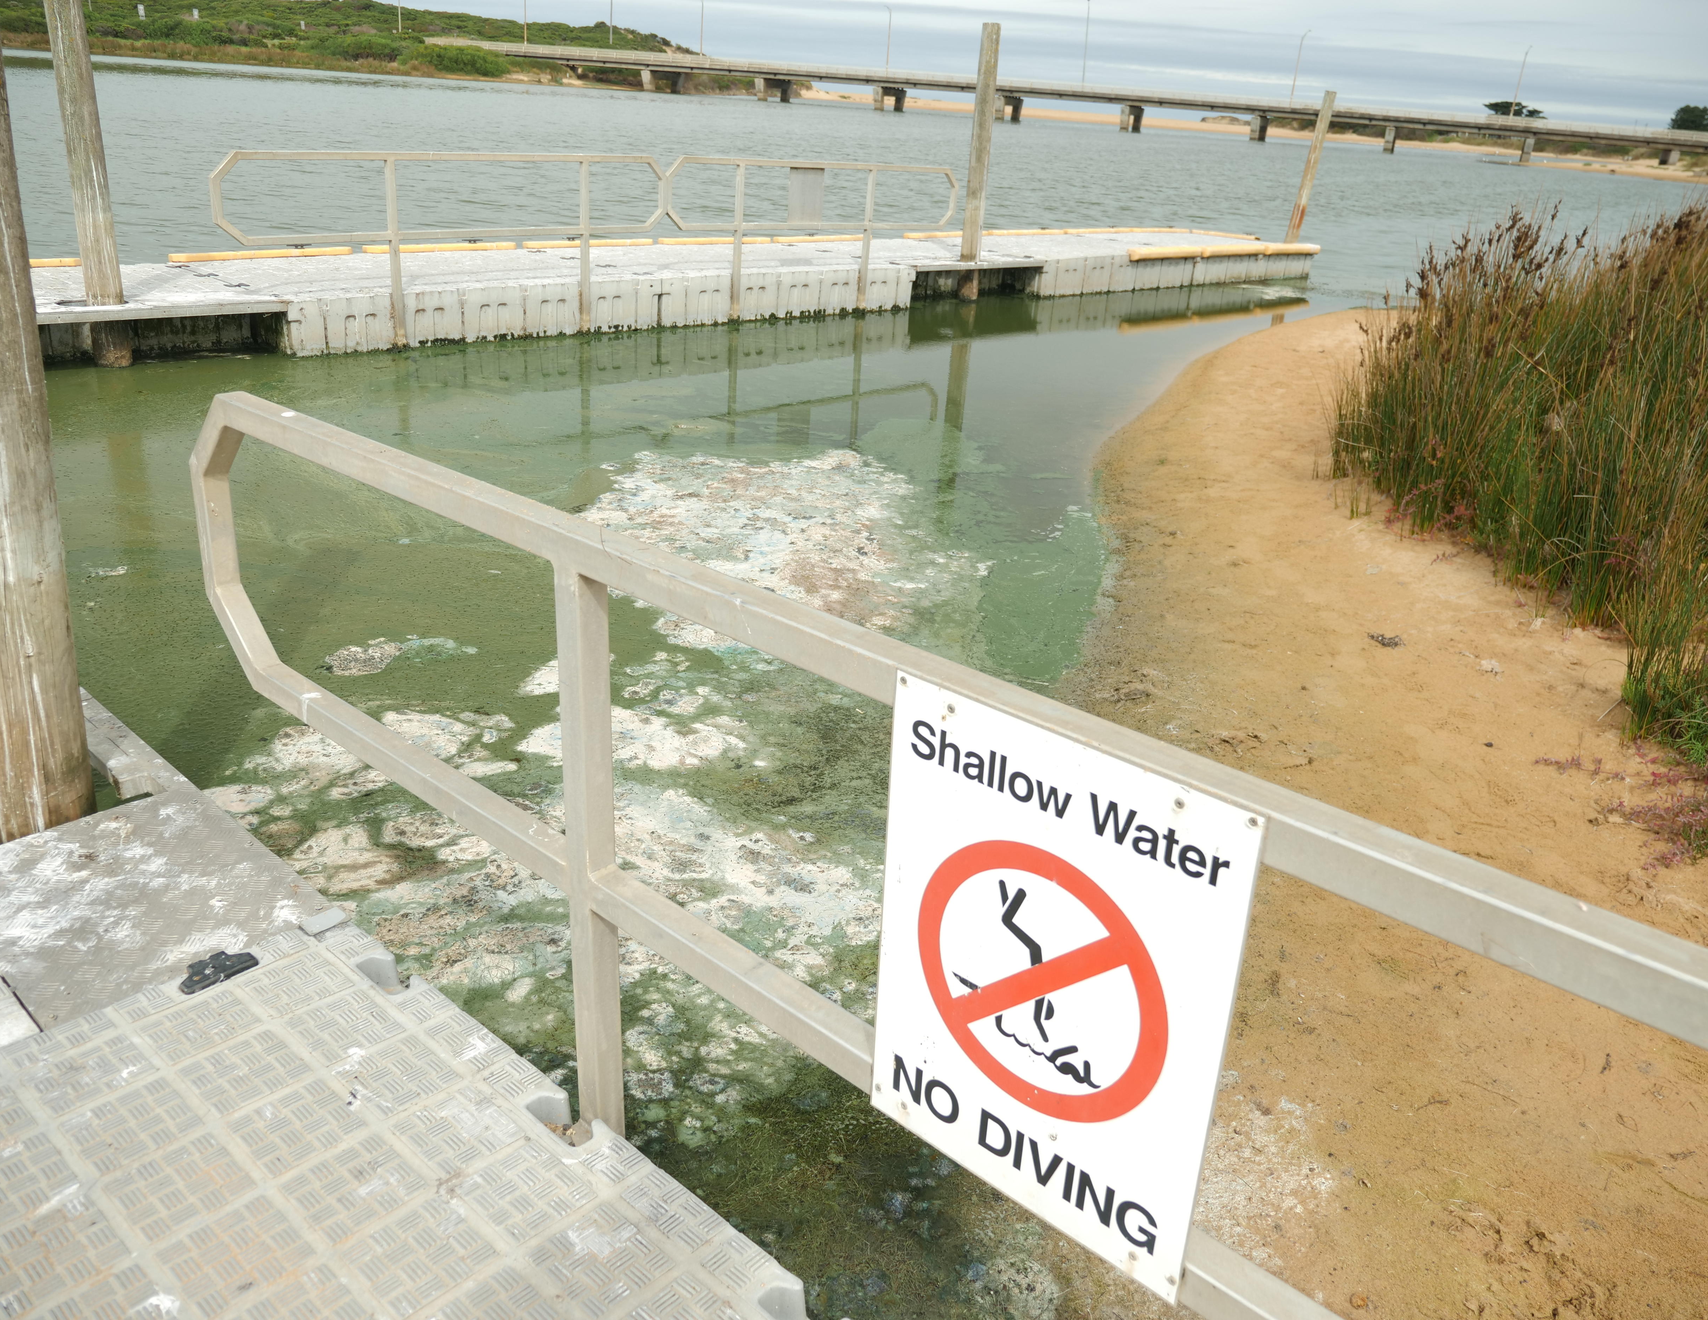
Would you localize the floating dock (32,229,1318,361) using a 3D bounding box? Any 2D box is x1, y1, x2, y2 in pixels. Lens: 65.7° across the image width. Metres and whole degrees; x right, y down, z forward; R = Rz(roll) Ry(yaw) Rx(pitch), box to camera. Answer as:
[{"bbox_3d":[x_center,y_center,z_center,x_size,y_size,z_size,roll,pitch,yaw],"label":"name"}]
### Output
[{"bbox_3d":[-0.136,-3.965,13.426,16.280,0.450,2.090,-18,31,-41],"label":"floating dock"}]

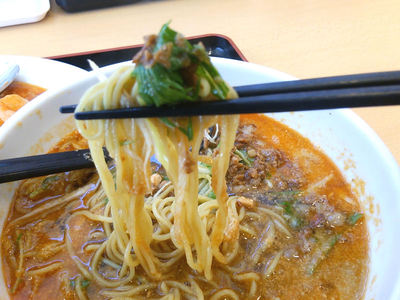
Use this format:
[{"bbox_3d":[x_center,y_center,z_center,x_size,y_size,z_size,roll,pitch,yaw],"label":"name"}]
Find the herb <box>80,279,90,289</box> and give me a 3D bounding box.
[{"bbox_3d":[-0.053,0.062,0.160,0.004,0.003,0.005,-4,44,-7],"label":"herb"}]

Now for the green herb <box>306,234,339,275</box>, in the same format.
[{"bbox_3d":[0.062,0.053,0.175,0.009,0.004,0.026,34,52,29],"label":"green herb"}]

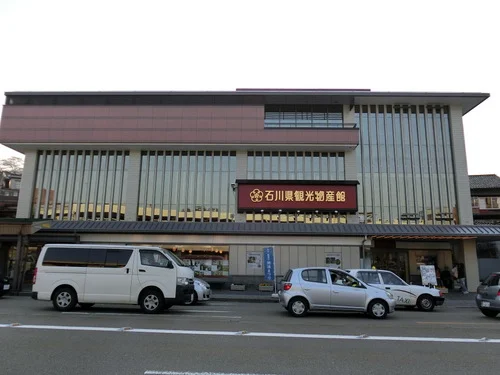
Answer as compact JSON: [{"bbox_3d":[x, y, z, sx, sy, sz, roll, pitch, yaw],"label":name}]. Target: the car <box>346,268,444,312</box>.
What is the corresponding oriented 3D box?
[{"bbox_3d":[4.996,3.955,14.286,4.600,1.500,1.690,1,-11,2],"label":"car"}]

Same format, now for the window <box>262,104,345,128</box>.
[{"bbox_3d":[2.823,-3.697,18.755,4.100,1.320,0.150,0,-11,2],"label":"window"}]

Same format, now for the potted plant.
[{"bbox_3d":[0.817,5.070,18.471,0.740,0.370,0.280,1,-11,2],"label":"potted plant"}]

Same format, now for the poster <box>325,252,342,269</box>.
[{"bbox_3d":[4.156,3.645,17.953,0.811,0.844,0.040,1,-11,2],"label":"poster"}]

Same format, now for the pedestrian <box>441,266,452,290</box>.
[{"bbox_3d":[11.438,5.240,21.140,0.480,1.480,0.380,1,-11,2],"label":"pedestrian"}]

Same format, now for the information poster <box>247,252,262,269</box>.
[{"bbox_3d":[0.249,3.663,18.064,0.801,0.839,0.040,1,-11,2],"label":"information poster"}]

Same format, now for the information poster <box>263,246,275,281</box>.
[{"bbox_3d":[0.802,3.179,15.054,0.437,1.354,0.060,1,-11,2],"label":"information poster"}]

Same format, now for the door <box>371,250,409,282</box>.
[{"bbox_3d":[8.052,4.729,20.846,2.173,2.188,0.120,1,-11,2],"label":"door"}]

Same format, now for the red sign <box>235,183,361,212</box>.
[{"bbox_3d":[2.421,0.512,18.500,6.155,1.631,0.450,1,-11,2],"label":"red sign"}]

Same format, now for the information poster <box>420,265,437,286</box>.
[{"bbox_3d":[8.424,4.143,17.000,0.678,0.951,0.100,1,-15,2],"label":"information poster"}]

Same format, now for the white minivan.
[{"bbox_3d":[-4.153,2.849,11.541,4.695,1.980,1.695,1,-11,2],"label":"white minivan"}]

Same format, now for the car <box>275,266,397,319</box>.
[{"bbox_3d":[2.765,3.396,11.903,3.610,1.500,1.660,1,-11,2],"label":"car"}]

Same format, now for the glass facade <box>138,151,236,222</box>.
[{"bbox_3d":[-3.301,-0.052,19.209,5.099,3.801,0.300,1,-11,2],"label":"glass facade"}]

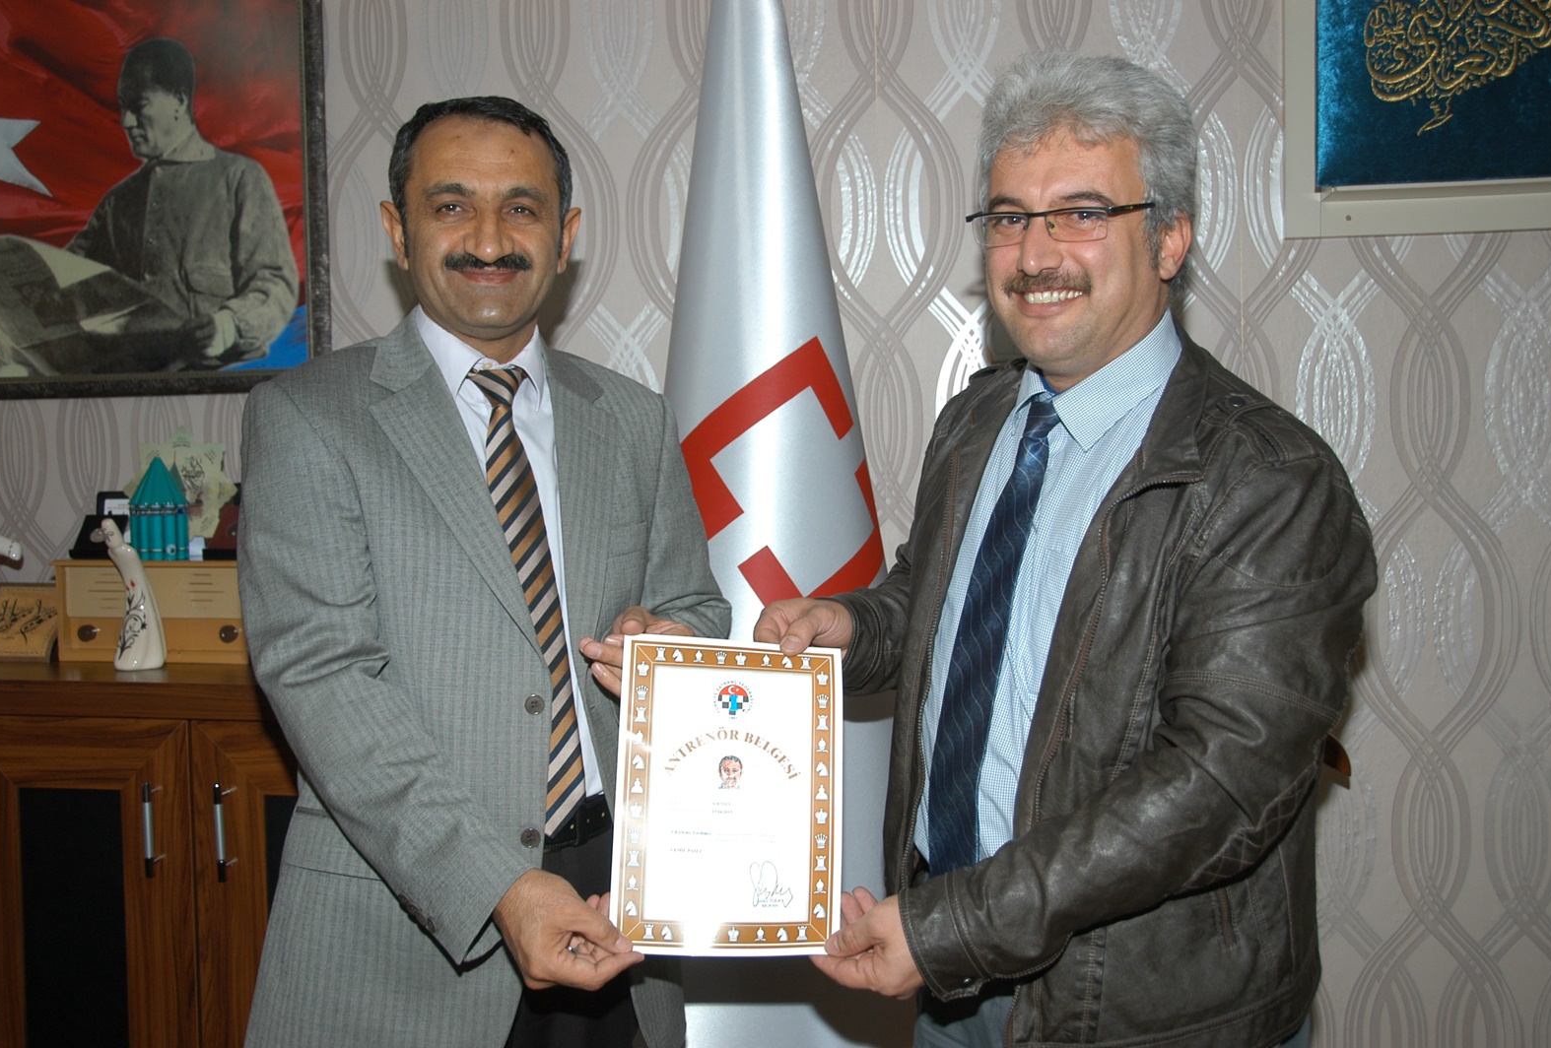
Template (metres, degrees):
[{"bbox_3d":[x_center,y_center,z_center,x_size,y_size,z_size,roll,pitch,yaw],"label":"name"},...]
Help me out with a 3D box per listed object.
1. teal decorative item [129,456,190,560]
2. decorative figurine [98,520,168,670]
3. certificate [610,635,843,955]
[{"bbox_3d":[-0.963,-0.024,2.251,0.086,0.160,0.086,-2,2,-10],"label":"teal decorative item"},{"bbox_3d":[-0.951,0.105,2.131,0.085,0.215,0.060,-3,3,-35],"label":"decorative figurine"},{"bbox_3d":[-0.043,0.252,1.360,0.211,0.298,0.008,3,-19,-5],"label":"certificate"}]

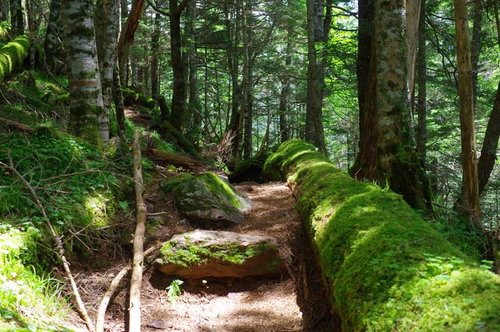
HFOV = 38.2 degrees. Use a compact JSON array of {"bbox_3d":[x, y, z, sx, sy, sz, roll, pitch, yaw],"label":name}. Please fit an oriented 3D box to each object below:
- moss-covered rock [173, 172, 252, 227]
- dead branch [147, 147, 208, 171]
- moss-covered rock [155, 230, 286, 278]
[{"bbox_3d":[-0.286,0.255,5.500,0.560,0.360,0.500,0,3,9],"label":"moss-covered rock"},{"bbox_3d":[-0.713,-0.063,7.000,0.640,0.090,0.110,13,7,18],"label":"dead branch"},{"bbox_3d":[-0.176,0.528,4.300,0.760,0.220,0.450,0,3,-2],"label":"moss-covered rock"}]

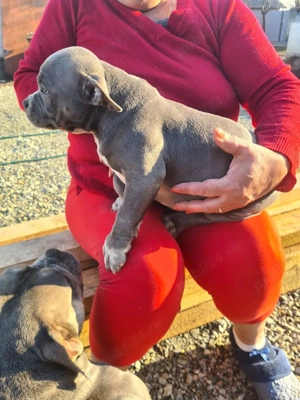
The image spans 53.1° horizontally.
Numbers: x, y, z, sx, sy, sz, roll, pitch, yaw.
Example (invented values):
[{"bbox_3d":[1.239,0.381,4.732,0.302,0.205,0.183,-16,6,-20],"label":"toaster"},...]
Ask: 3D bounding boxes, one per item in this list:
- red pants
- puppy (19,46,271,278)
[{"bbox_3d":[0.019,0.086,0.773,0.430,0.360,0.490,-10,31,-17],"label":"red pants"},{"bbox_3d":[0.012,-0.072,0.560,0.472,0.336,0.190,1,28,-15],"label":"puppy"}]

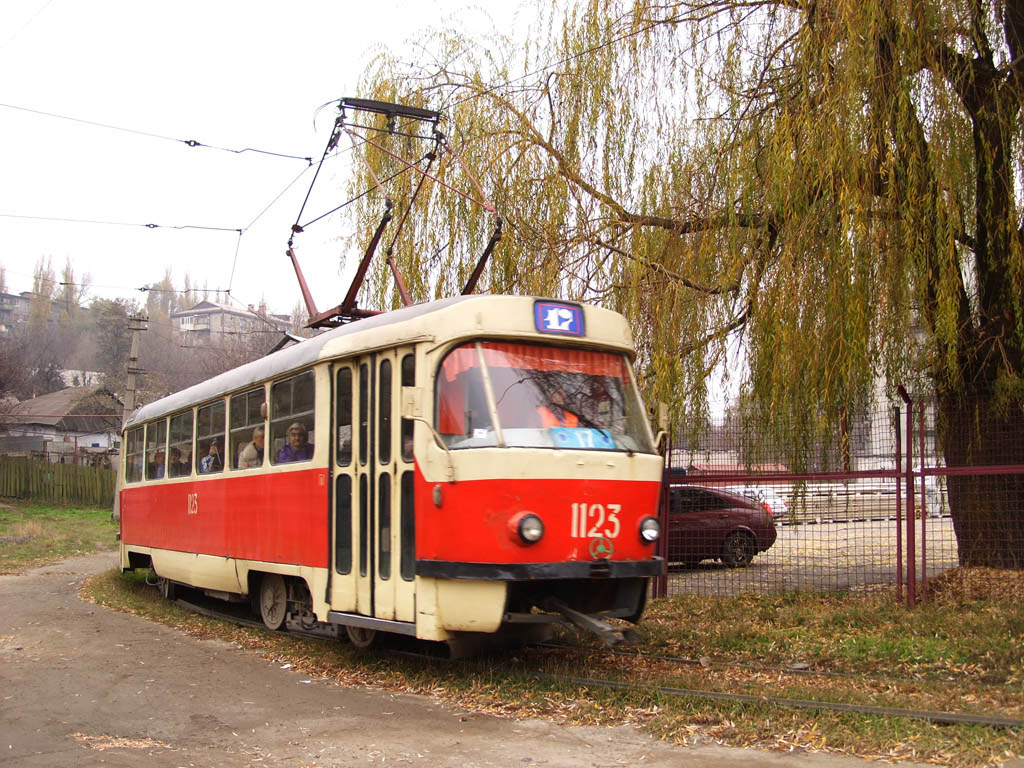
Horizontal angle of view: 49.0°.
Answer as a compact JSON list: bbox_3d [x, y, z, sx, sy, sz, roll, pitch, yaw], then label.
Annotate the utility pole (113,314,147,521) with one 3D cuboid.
[{"bbox_3d":[-15.680,1.350,46.000,0.800,8.400,0.450,3,-8,-16],"label":"utility pole"}]

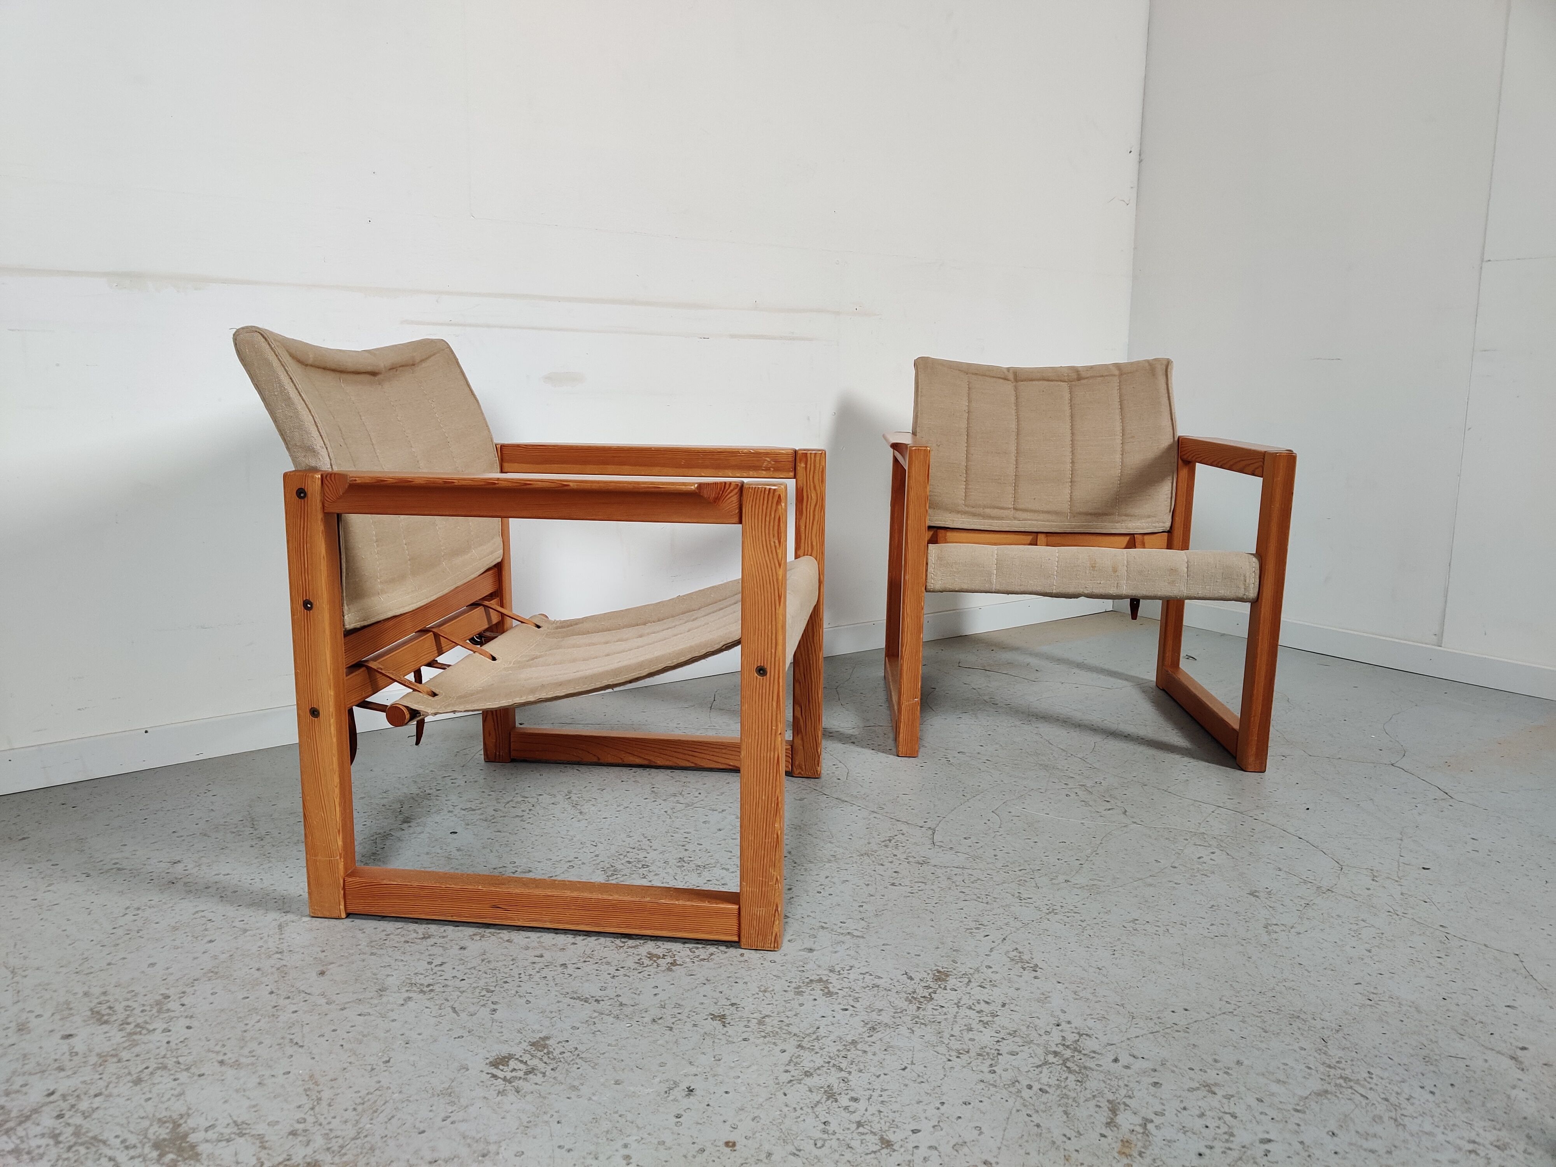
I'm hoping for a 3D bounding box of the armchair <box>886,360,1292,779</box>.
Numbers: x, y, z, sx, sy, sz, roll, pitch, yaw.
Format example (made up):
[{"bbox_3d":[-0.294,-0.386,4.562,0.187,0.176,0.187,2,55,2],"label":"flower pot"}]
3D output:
[{"bbox_3d":[0.558,-0.090,2.418,0.706,0.719,0.670,1,10,2],"label":"armchair"}]

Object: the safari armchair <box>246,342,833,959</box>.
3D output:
[{"bbox_3d":[-0.276,0.015,1.679,0.642,0.696,0.669,2,10,6],"label":"safari armchair"}]

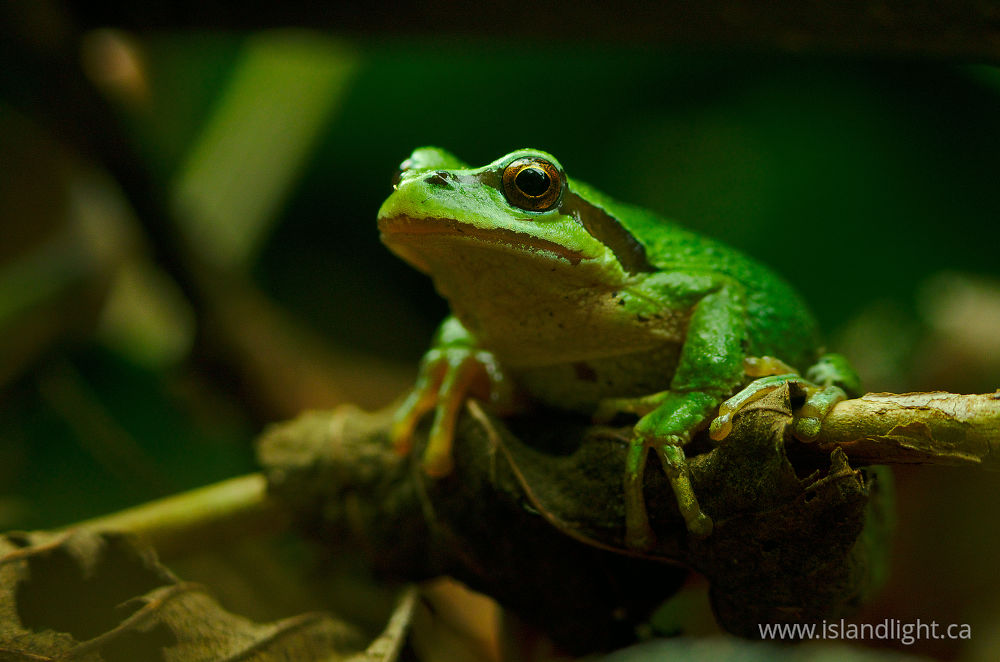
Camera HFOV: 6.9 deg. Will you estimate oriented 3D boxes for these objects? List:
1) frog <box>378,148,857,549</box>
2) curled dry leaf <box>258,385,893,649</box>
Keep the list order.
[{"bbox_3d":[0.008,0.001,0.550,0.040,0.026,0.027,-5,8,-43],"label":"frog"},{"bbox_3d":[0.005,0.012,0.552,0.043,0.018,0.018,3,7,28],"label":"curled dry leaf"}]

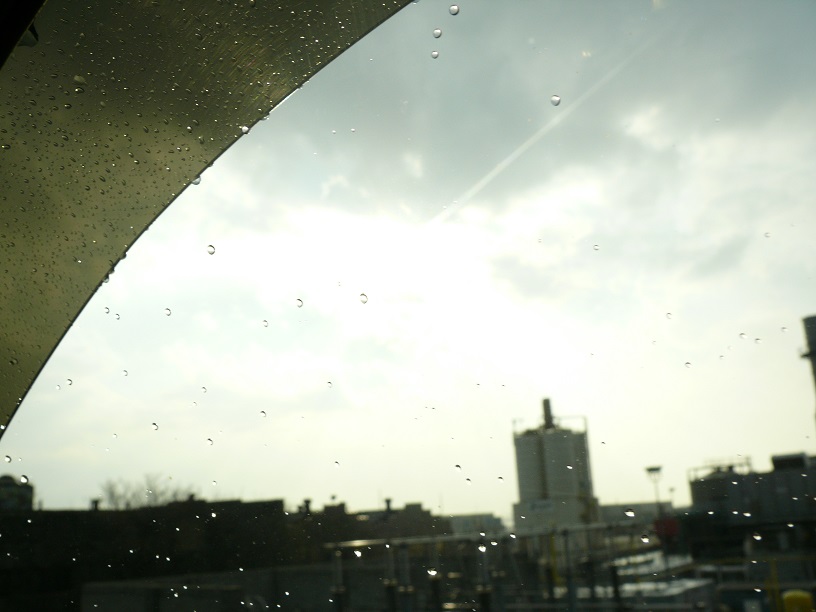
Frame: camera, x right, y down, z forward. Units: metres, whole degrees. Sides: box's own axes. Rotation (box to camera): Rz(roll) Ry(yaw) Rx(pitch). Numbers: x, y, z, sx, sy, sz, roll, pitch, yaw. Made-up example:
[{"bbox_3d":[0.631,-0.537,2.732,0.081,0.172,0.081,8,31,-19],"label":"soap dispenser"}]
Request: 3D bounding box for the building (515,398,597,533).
[{"bbox_3d":[18.920,21.650,106.180,8.620,19.320,7.410,-11,-17,25],"label":"building"}]

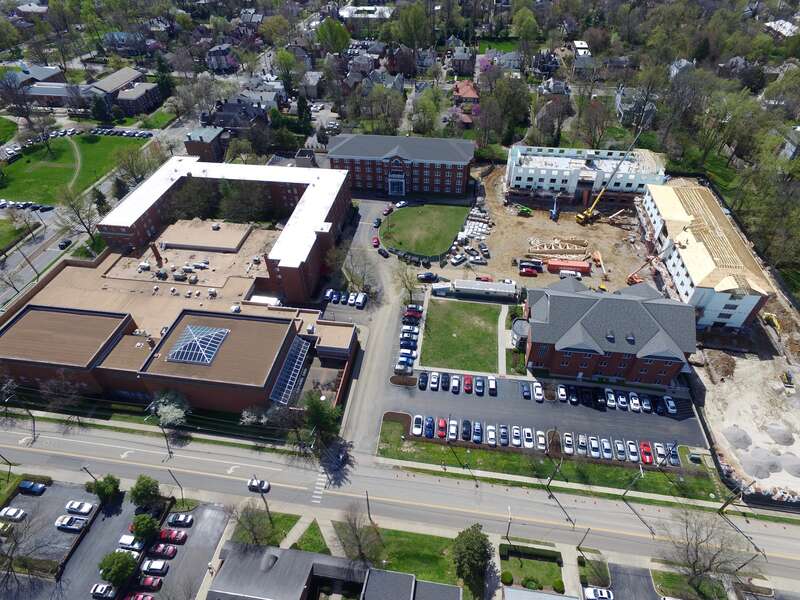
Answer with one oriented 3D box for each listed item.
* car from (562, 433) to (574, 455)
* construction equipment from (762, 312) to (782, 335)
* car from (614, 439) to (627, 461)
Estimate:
[{"bbox_3d":[36.950,31.410,101.400,1.830,1.470,4.800,5,43,7],"label":"car"},{"bbox_3d":[101.730,6.760,125.130,2.950,3.100,8.200,5,43,7],"label":"construction equipment"},{"bbox_3d":[47.357,32.337,99.426,1.830,1.460,4.600,4,44,6],"label":"car"}]

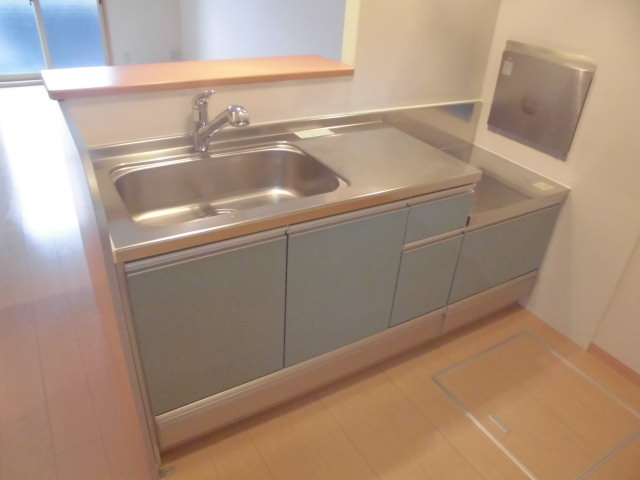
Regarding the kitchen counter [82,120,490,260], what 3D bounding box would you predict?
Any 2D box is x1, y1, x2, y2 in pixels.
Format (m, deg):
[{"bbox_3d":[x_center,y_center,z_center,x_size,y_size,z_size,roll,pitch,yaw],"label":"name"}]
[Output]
[{"bbox_3d":[-0.100,-0.226,1.601,1.195,0.044,0.573,-14,36,-27],"label":"kitchen counter"}]

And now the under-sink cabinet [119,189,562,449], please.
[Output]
[{"bbox_3d":[0.123,0.070,1.950,1.775,0.803,0.575,-14,36,-27],"label":"under-sink cabinet"}]

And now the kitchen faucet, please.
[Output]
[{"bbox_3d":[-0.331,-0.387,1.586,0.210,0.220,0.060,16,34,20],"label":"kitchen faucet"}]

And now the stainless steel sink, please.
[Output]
[{"bbox_3d":[-0.287,-0.118,1.535,0.645,0.180,0.450,-14,36,-27],"label":"stainless steel sink"}]

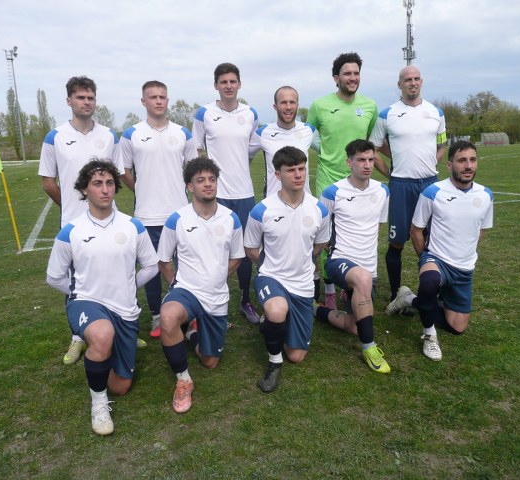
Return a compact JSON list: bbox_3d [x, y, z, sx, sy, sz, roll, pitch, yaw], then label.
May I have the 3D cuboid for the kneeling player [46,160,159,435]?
[{"bbox_3d":[-0.832,0.211,2.776,0.600,1.280,0.850,-6,11,-22],"label":"kneeling player"}]

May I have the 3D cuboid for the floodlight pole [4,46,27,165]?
[{"bbox_3d":[-35.342,-19.453,75.491,1.900,16.690,1.600,0,11,15],"label":"floodlight pole"}]

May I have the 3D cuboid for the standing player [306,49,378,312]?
[{"bbox_3d":[0.659,-0.419,4.087,0.580,1.940,0.420,-4,10,-8],"label":"standing player"}]

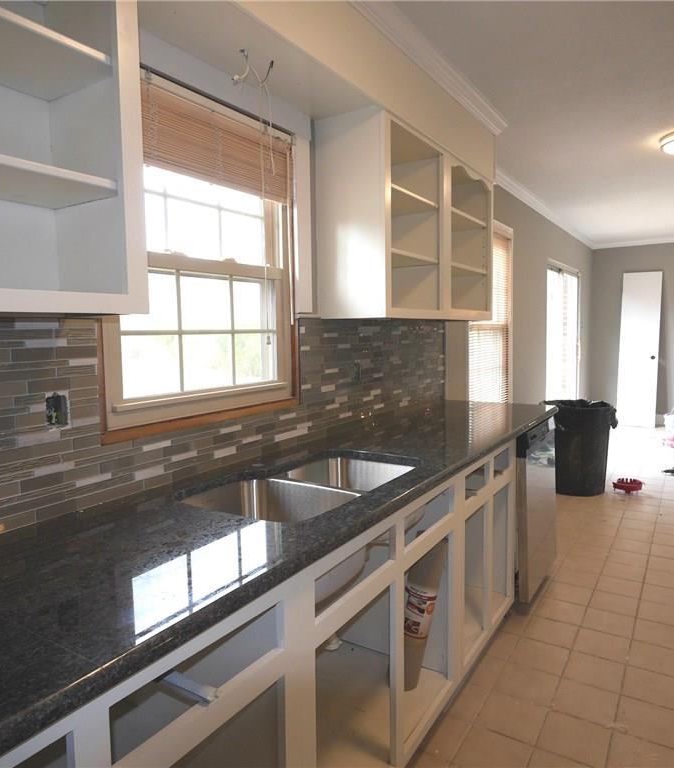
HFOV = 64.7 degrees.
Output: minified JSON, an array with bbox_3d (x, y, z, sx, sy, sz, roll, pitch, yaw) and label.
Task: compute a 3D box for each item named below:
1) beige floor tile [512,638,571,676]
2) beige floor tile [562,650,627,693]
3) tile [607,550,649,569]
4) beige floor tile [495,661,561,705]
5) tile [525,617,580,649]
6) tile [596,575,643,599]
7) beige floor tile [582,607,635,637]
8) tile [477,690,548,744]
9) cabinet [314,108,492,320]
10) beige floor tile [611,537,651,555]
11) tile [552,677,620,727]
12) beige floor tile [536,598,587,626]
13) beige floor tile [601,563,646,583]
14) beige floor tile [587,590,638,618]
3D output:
[{"bbox_3d":[0.839,1.127,2.195,0.200,0.010,0.200,3,7,32],"label":"beige floor tile"},{"bbox_3d":[1.016,1.134,2.098,0.200,0.010,0.200,3,7,32],"label":"beige floor tile"},{"bbox_3d":[1.693,1.022,3.101,0.200,0.010,0.200,3,7,32],"label":"tile"},{"bbox_3d":[0.725,1.145,2.031,0.200,0.010,0.200,3,7,32],"label":"beige floor tile"},{"bbox_3d":[0.953,1.108,2.370,0.202,0.010,0.202,2,6,34],"label":"tile"},{"bbox_3d":[1.476,1.061,2.776,0.200,0.010,0.200,3,7,34],"label":"tile"},{"bbox_3d":[1.250,1.100,2.444,0.200,0.010,0.200,3,7,34],"label":"beige floor tile"},{"bbox_3d":[0.627,1.181,1.905,0.200,0.010,0.200,1,6,34],"label":"tile"},{"bbox_3d":[0.405,-0.697,2.590,0.310,0.765,1.276,1,6,34],"label":"cabinet"},{"bbox_3d":[1.827,1.010,3.301,0.202,0.010,0.202,2,6,34],"label":"beige floor tile"},{"bbox_3d":[0.904,1.159,1.933,0.200,0.010,0.200,3,7,34],"label":"tile"},{"bbox_3d":[1.088,1.105,2.584,0.200,0.010,0.200,1,6,34],"label":"beige floor tile"},{"bbox_3d":[1.589,1.045,2.946,0.202,0.010,0.202,2,6,34],"label":"beige floor tile"},{"bbox_3d":[1.374,1.091,2.639,0.200,0.010,0.200,1,6,34],"label":"beige floor tile"}]

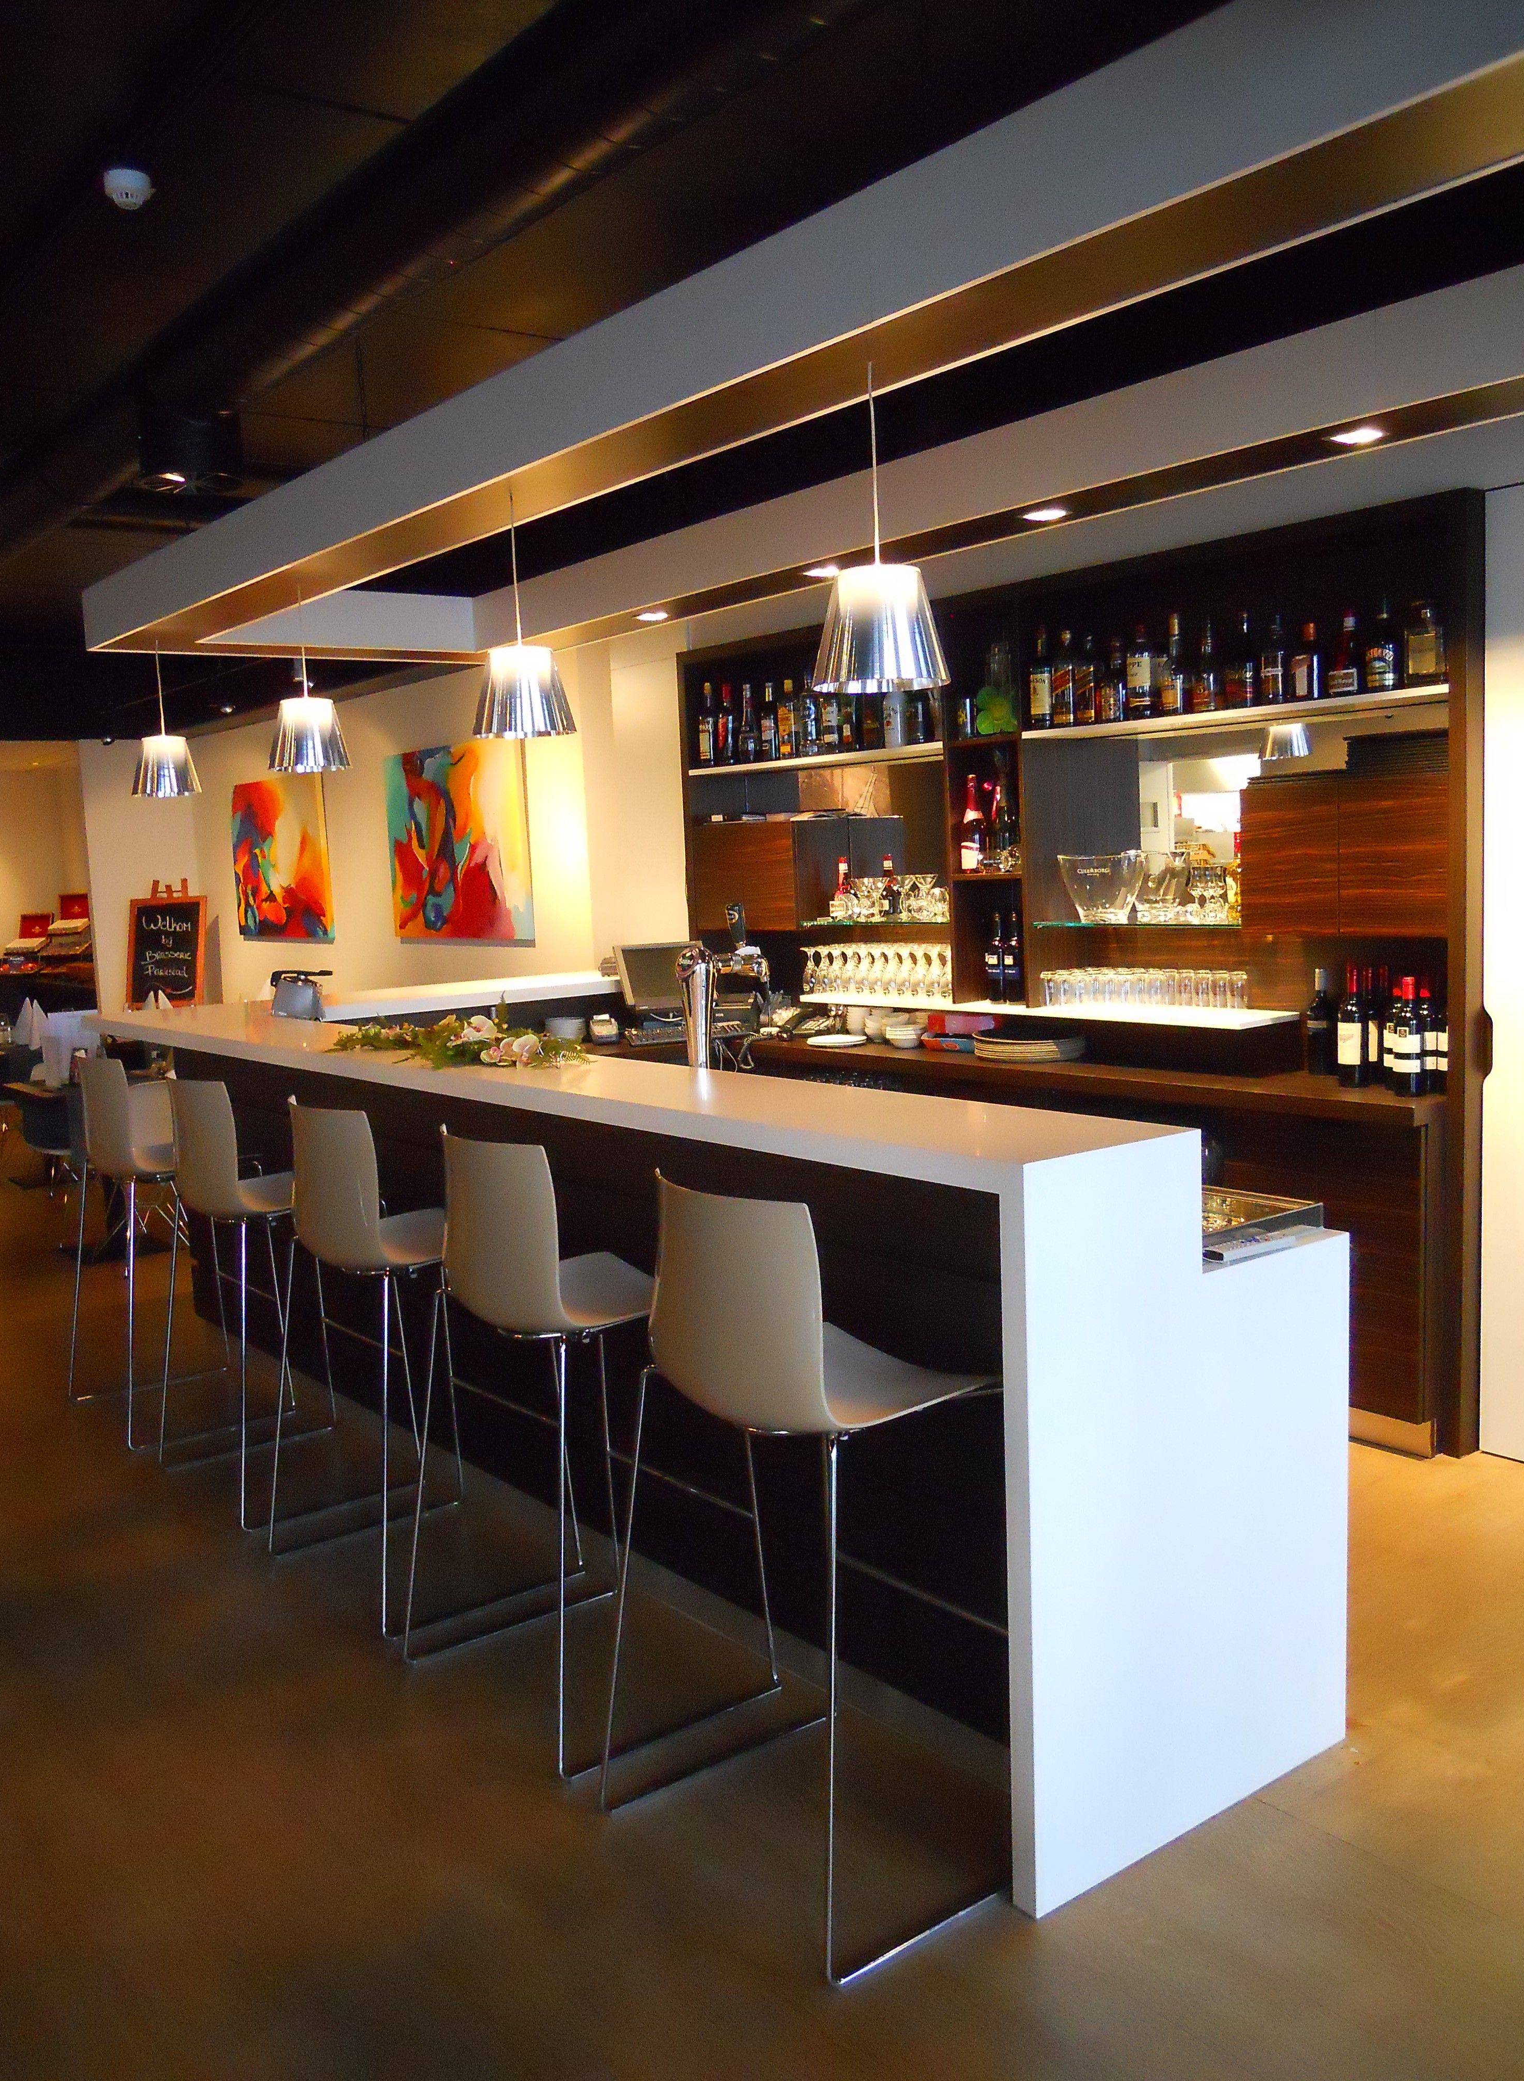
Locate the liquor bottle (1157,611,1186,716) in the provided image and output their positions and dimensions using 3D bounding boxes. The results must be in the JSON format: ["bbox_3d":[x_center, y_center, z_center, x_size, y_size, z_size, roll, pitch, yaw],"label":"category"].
[{"bbox_3d":[1.199,-1.095,4.909,0.077,0.298,0.077,2,7,33],"label":"liquor bottle"}]

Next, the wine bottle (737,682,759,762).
[{"bbox_3d":[-0.052,-1.219,6.504,0.080,0.315,0.080,-2,6,0],"label":"wine bottle"}]

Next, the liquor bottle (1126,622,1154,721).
[{"bbox_3d":[1.126,-1.096,5.002,0.079,0.286,0.079,2,7,32],"label":"liquor bottle"}]

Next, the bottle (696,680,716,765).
[{"bbox_3d":[-0.231,-1.275,6.821,0.072,0.350,0.072,-2,6,0],"label":"bottle"}]

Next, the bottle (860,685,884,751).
[{"bbox_3d":[0.382,-1.144,5.819,0.081,0.293,0.081,-2,6,0],"label":"bottle"}]

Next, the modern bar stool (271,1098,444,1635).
[{"bbox_3d":[-0.805,0.673,3.868,0.527,1.093,0.613,-6,7,-38],"label":"modern bar stool"}]

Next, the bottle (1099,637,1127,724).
[{"bbox_3d":[1.062,-1.087,5.085,0.080,0.257,0.080,2,7,32],"label":"bottle"}]

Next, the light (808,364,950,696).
[{"bbox_3d":[0.193,-0.861,2.821,0.237,0.532,0.237,-2,6,0],"label":"light"}]

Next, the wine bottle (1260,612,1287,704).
[{"bbox_3d":[1.430,-1.069,4.710,0.068,0.245,0.068,-6,7,-38],"label":"wine bottle"}]

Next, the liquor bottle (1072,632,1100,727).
[{"bbox_3d":[0.997,-1.107,5.166,0.078,0.283,0.078,3,7,40],"label":"liquor bottle"}]

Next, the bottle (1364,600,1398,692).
[{"bbox_3d":[1.616,-1.030,4.391,0.084,0.242,0.084,1,7,30],"label":"bottle"}]

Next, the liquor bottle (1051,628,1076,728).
[{"bbox_3d":[0.940,-1.122,5.237,0.078,0.304,0.078,2,7,33],"label":"liquor bottle"}]

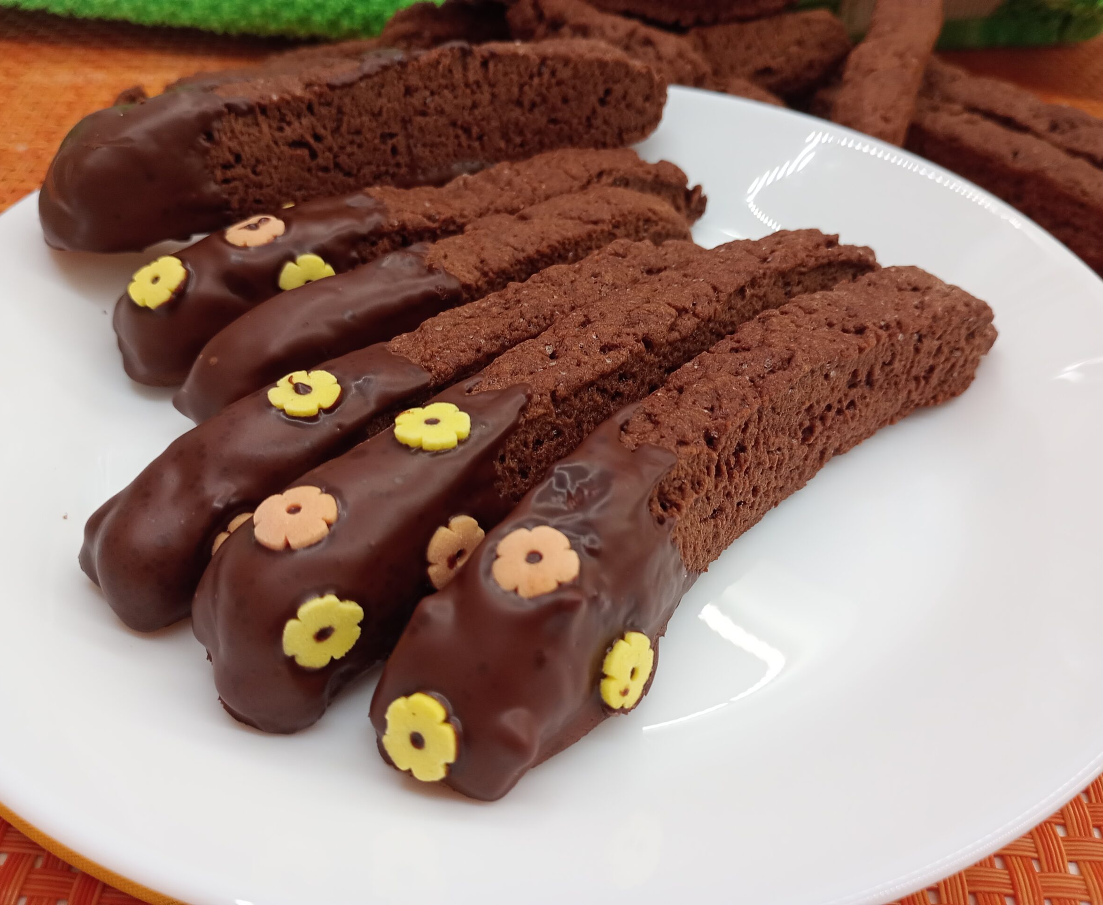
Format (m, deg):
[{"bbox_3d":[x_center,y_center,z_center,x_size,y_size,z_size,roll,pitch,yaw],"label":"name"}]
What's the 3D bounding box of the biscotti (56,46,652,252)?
[{"bbox_3d":[-0.035,-0.069,0.205,0.128,0.026,0.018,-16,46,-20],"label":"biscotti"}]

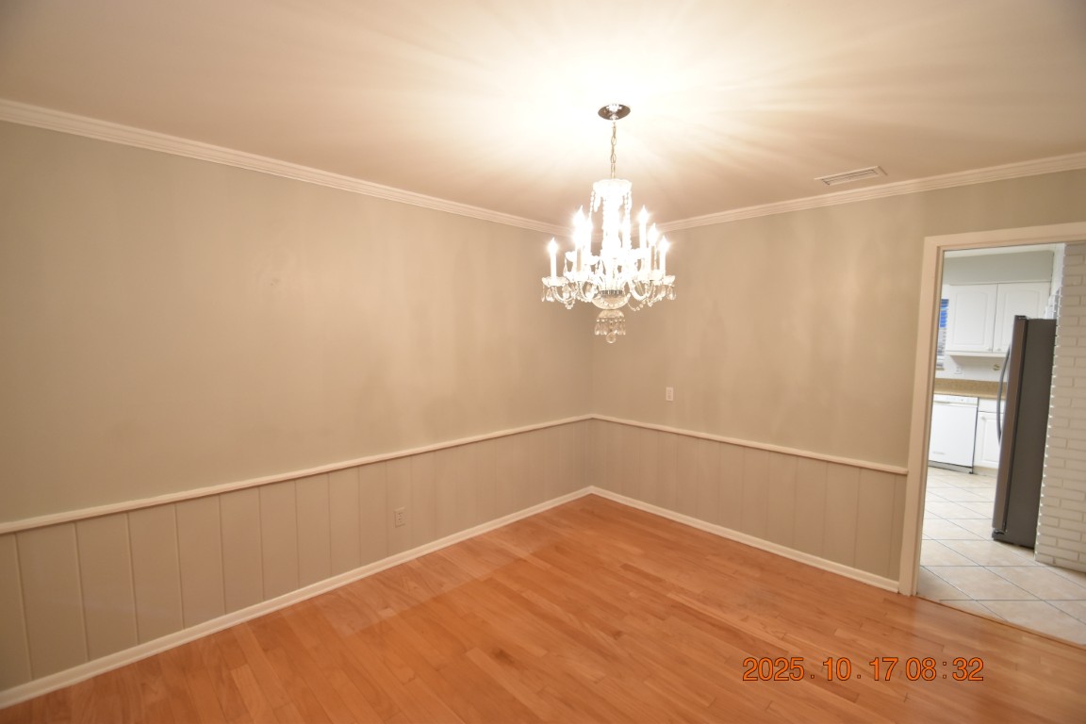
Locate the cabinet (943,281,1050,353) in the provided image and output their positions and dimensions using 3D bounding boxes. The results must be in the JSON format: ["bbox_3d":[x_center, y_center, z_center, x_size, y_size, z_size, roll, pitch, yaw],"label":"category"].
[{"bbox_3d":[5.142,-0.476,5.113,0.340,0.810,0.810,-3,6,-44],"label":"cabinet"}]

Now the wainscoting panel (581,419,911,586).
[{"bbox_3d":[1.291,0.925,3.503,0.030,0.690,2.400,-3,6,-44],"label":"wainscoting panel"}]

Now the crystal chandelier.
[{"bbox_3d":[0.269,-0.535,1.802,0.540,0.910,0.540,1,4,0],"label":"crystal chandelier"}]

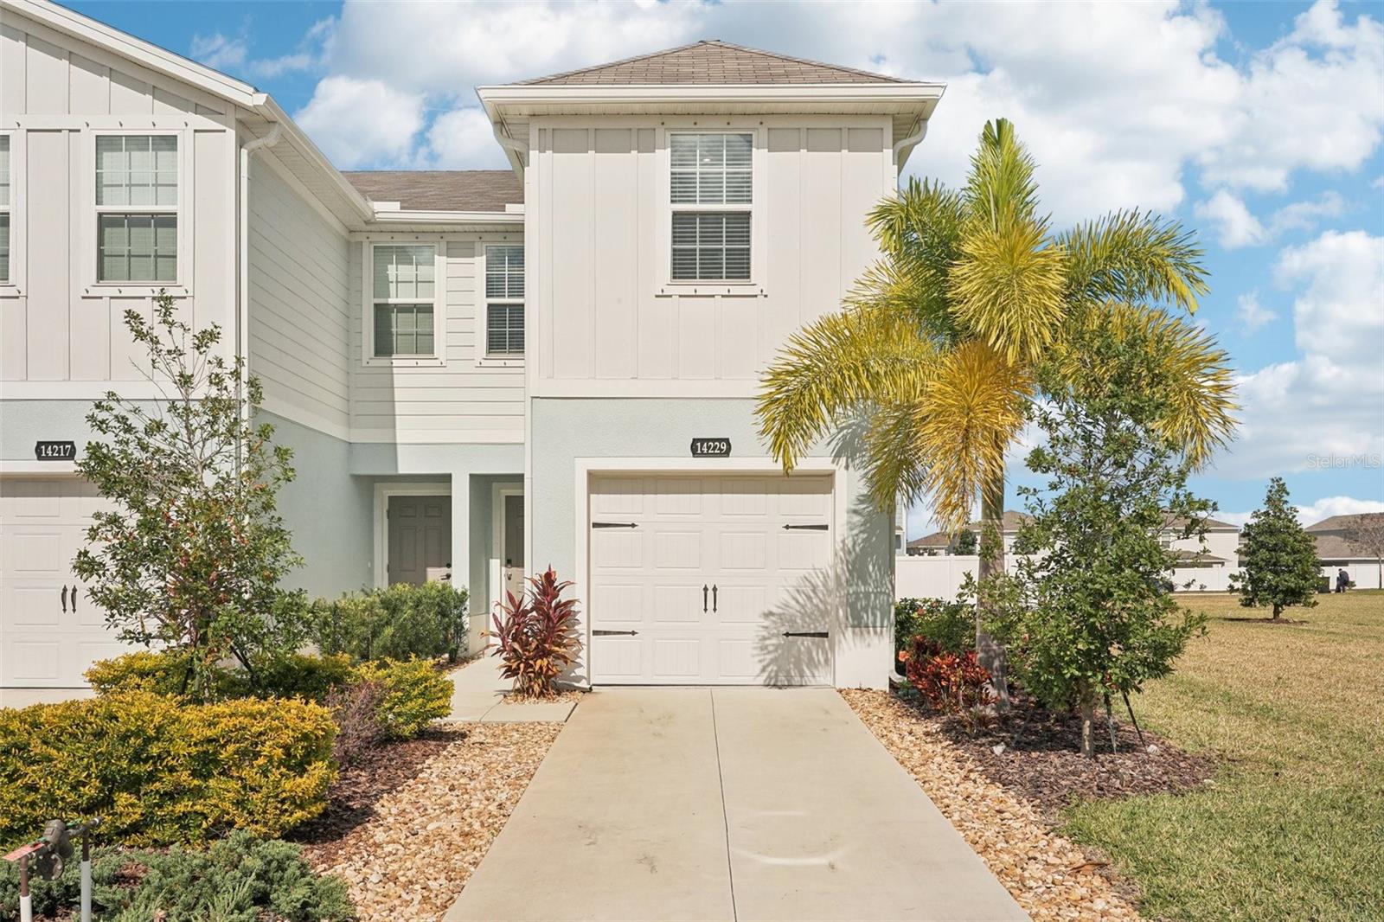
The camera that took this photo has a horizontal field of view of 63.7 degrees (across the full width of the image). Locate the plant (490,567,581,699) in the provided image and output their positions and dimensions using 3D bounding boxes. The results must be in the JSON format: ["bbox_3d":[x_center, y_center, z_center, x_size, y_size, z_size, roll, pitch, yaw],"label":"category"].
[{"bbox_3d":[-1.465,1.611,10.450,0.850,1.230,0.780,0,-3,0],"label":"plant"}]

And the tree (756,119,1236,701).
[{"bbox_3d":[2.704,-0.442,9.900,4.200,5.150,3.700,0,-3,0],"label":"tree"}]

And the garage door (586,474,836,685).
[{"bbox_3d":[0.194,1.184,11.100,2.450,2.120,0.100,0,-3,0],"label":"garage door"}]

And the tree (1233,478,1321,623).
[{"bbox_3d":[12.562,1.885,24.000,1.930,3.060,1.900,0,-3,0],"label":"tree"}]

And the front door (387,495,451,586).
[{"bbox_3d":[-3.823,1.522,15.700,0.920,2.040,0.070,0,-3,0],"label":"front door"}]

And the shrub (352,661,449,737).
[{"bbox_3d":[-2.271,1.858,8.750,0.800,0.650,0.750,0,-3,0],"label":"shrub"}]

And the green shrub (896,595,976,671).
[{"bbox_3d":[2.503,1.872,11.700,0.950,0.930,0.920,0,-3,0],"label":"green shrub"}]

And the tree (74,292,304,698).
[{"bbox_3d":[-4.146,0.321,9.200,1.900,3.450,1.800,0,-3,0],"label":"tree"}]

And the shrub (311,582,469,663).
[{"bbox_3d":[-3.525,1.891,13.000,1.850,0.950,0.900,0,-3,0],"label":"shrub"}]

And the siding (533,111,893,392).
[{"bbox_3d":[0.186,-2.007,10.950,3.600,2.760,0.140,0,-3,0],"label":"siding"}]

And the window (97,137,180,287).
[{"bbox_3d":[-5.480,-2.485,11.000,0.820,1.480,0.110,0,-3,0],"label":"window"}]

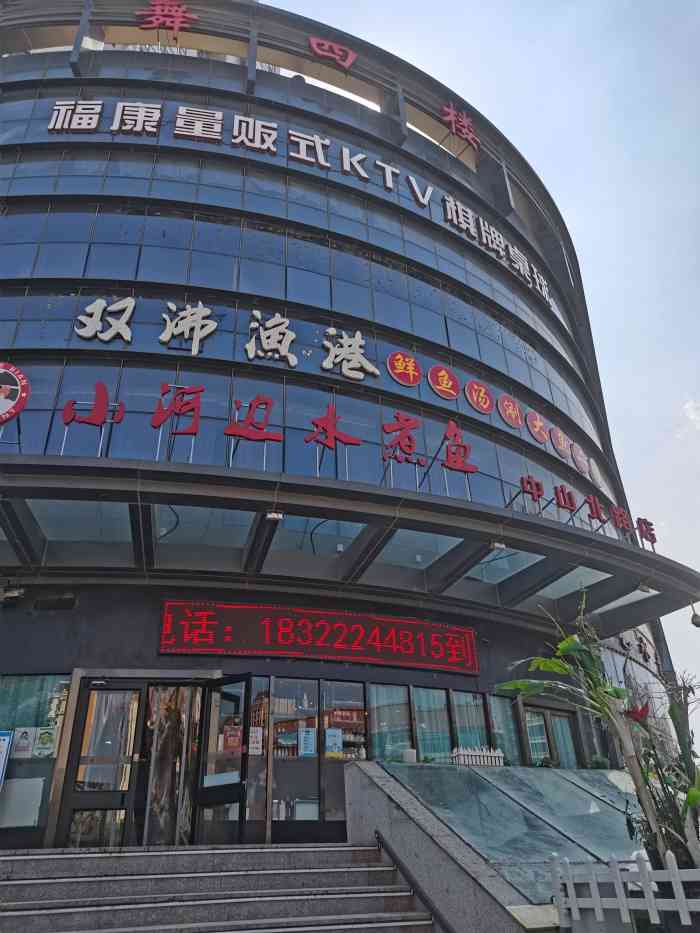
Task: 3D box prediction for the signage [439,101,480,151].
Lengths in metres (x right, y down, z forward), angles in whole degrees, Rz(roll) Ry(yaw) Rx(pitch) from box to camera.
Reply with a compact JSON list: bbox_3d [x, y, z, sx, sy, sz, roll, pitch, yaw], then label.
[{"bbox_3d":[3.001,-9.216,18.901,1.300,1.350,0.150,18,-36,-31],"label":"signage"}]

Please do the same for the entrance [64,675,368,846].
[{"bbox_3d":[-1.756,4.101,9.941,4.300,2.300,0.450,6,-31,-14],"label":"entrance"}]

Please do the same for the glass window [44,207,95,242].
[{"bbox_3d":[-5.430,-4.703,13.602,0.950,1.000,0.100,-1,-30,-3],"label":"glass window"}]

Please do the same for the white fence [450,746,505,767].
[{"bbox_3d":[2.012,4.626,11.159,0.900,0.310,0.200,15,-35,-28],"label":"white fence"}]

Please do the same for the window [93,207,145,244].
[{"bbox_3d":[-4.172,-4.359,12.706,0.869,0.973,0.080,1,-31,-5],"label":"window"}]

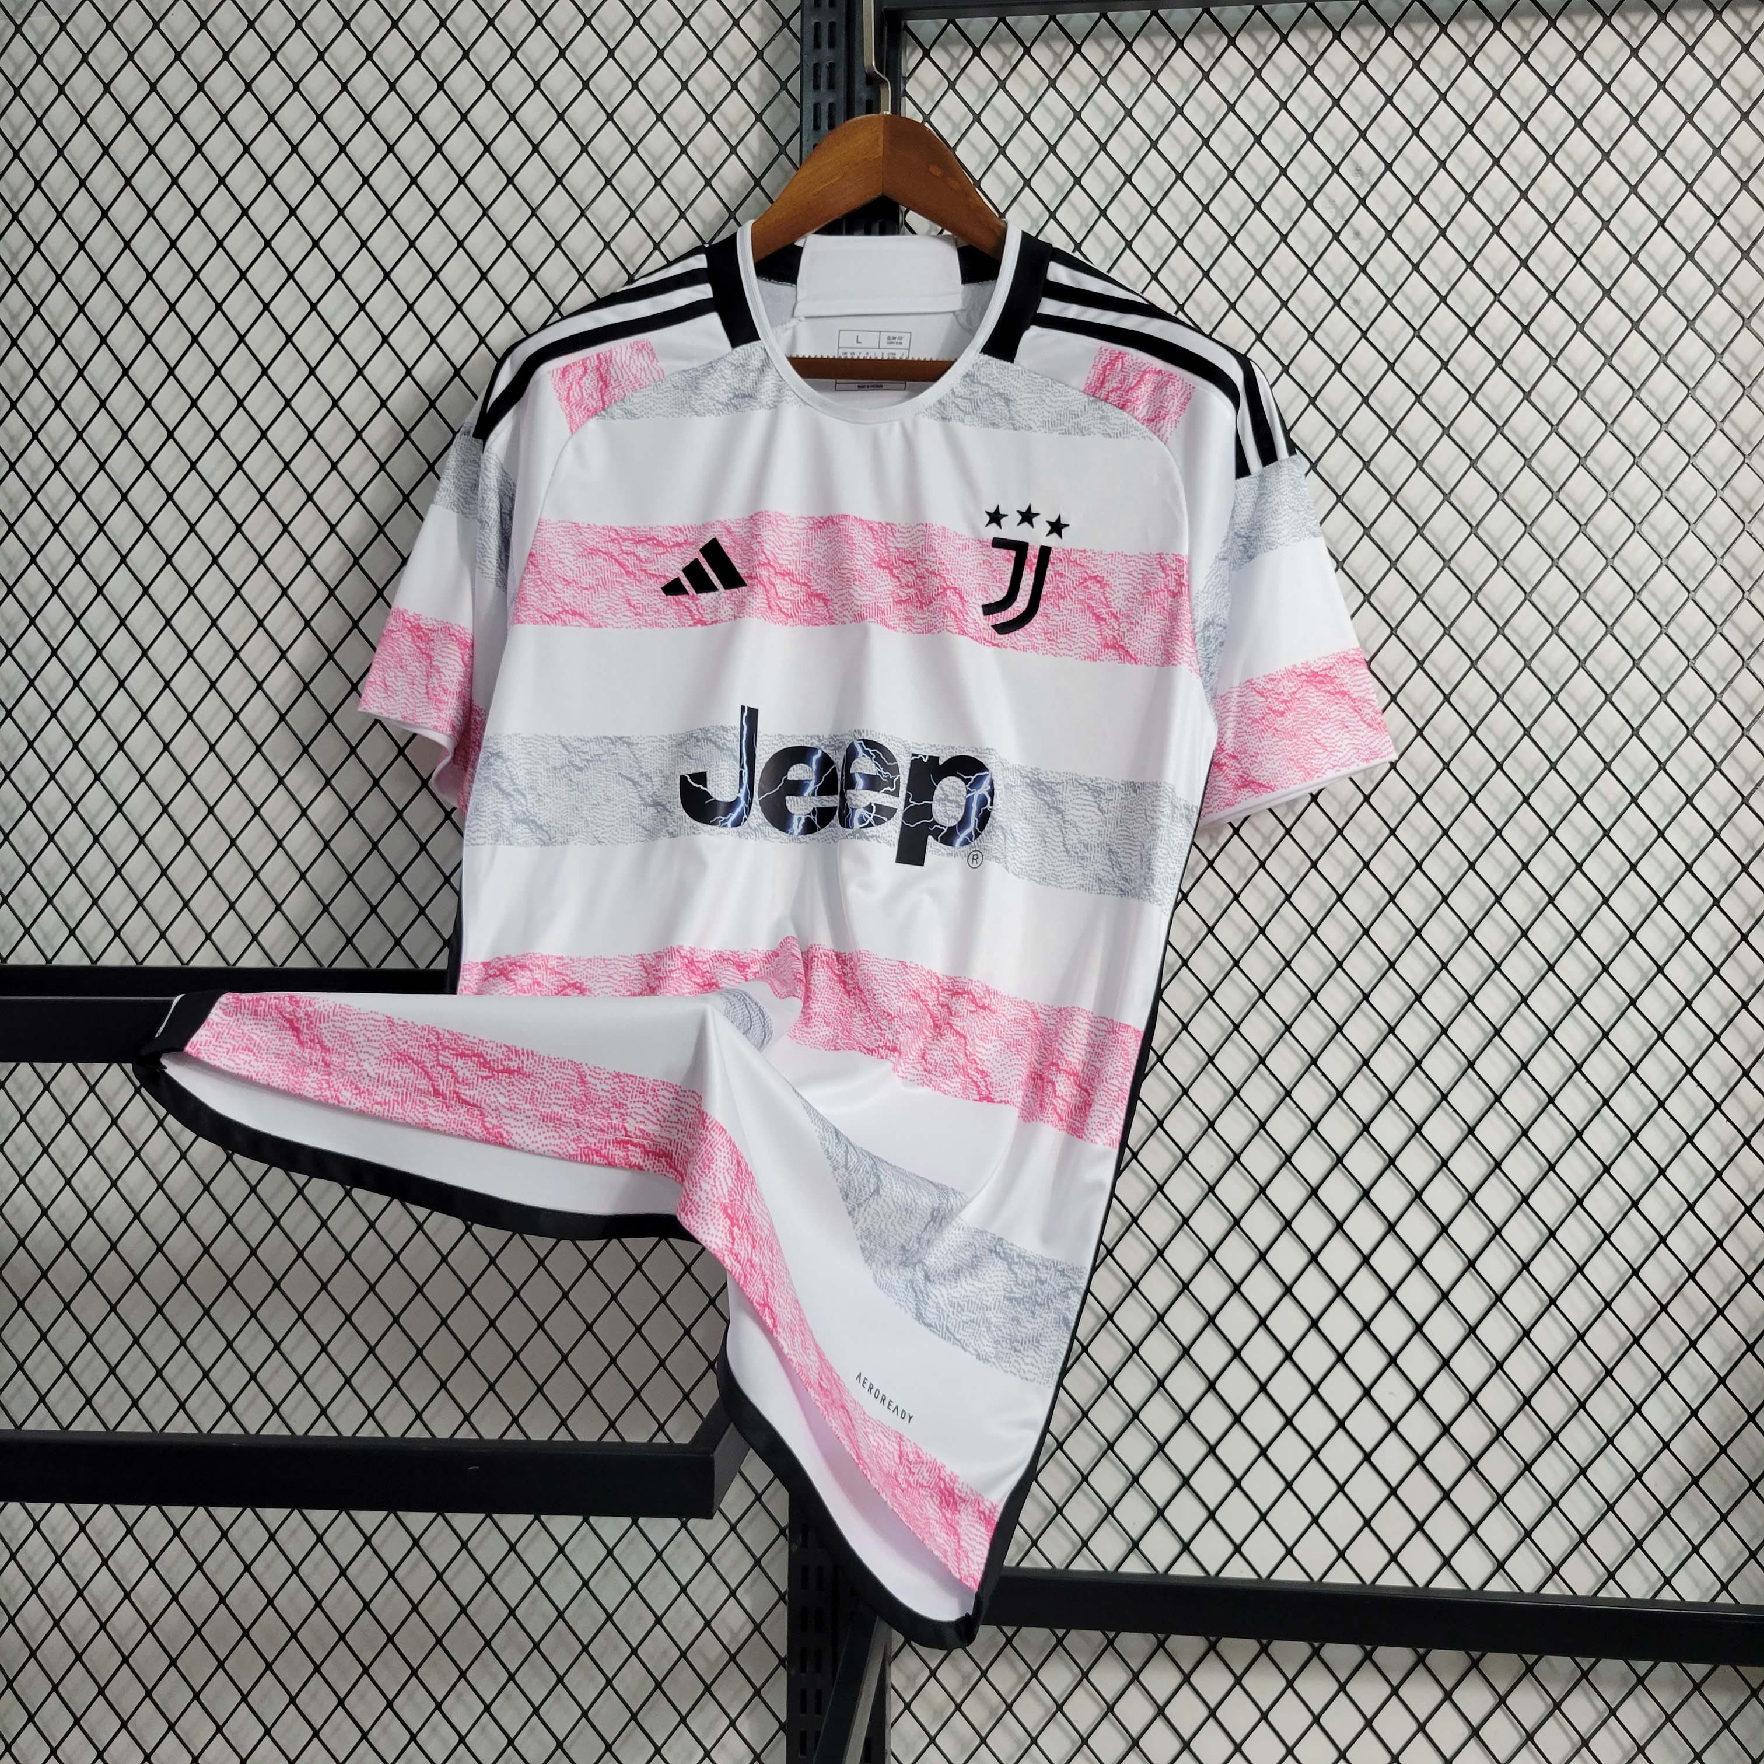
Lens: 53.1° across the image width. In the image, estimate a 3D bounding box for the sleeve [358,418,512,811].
[{"bbox_3d":[-0.268,-0.162,1.090,0.100,0.235,0.135,0,-1,7],"label":"sleeve"}]

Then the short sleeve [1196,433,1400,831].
[{"bbox_3d":[0.242,-0.150,1.050,0.115,0.232,0.135,0,-1,7],"label":"short sleeve"}]

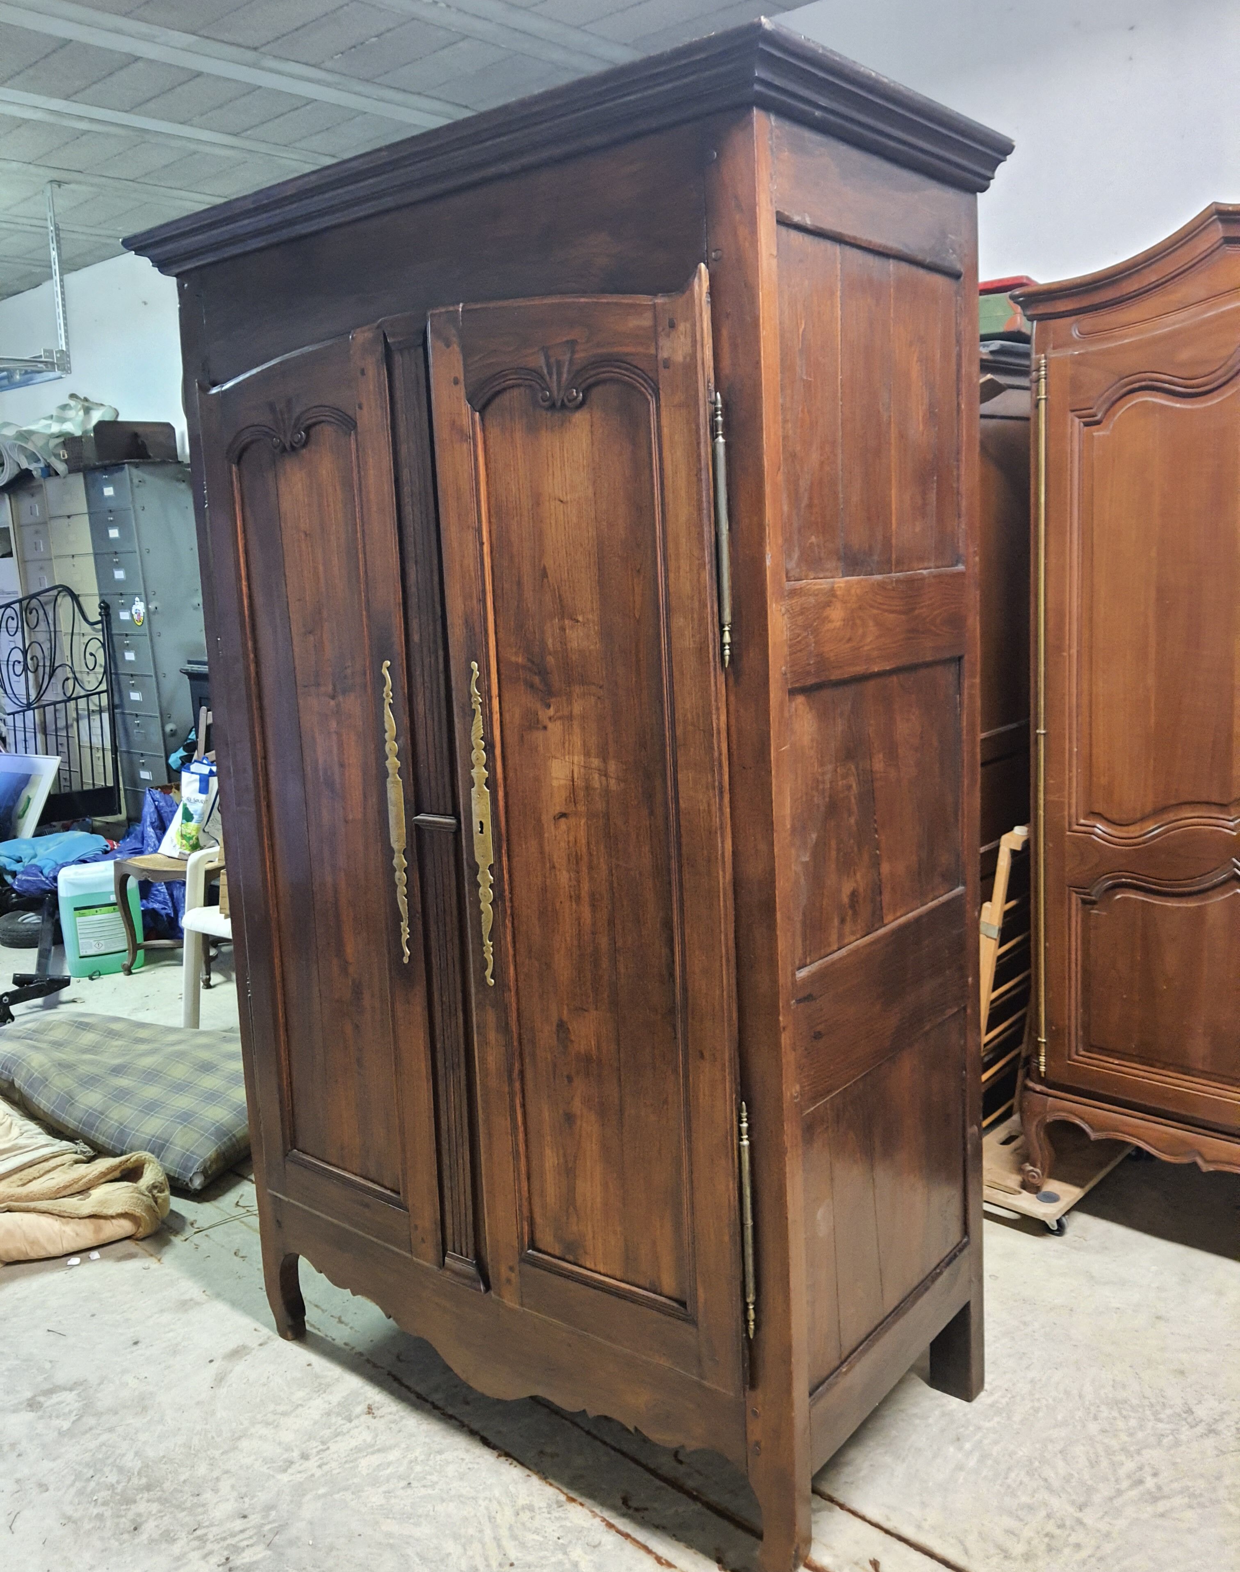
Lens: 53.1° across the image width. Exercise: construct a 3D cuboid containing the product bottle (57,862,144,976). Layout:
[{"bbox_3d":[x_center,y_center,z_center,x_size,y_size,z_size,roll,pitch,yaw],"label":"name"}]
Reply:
[{"bbox_3d":[-2.112,0.546,5.082,0.290,0.390,0.240,-6,10,-17],"label":"product bottle"}]

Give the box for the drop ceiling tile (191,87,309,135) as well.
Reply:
[{"bbox_3d":[-1.209,-2.200,4.049,0.440,0.020,0.190,5,12,39],"label":"drop ceiling tile"}]

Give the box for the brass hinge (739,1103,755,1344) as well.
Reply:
[{"bbox_3d":[0.172,0.588,1.671,0.022,0.350,0.025,5,12,39],"label":"brass hinge"}]

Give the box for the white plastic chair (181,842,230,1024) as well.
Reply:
[{"bbox_3d":[-1.105,0.447,4.143,0.560,0.800,0.550,5,12,39],"label":"white plastic chair"}]

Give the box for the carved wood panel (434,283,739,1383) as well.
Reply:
[{"bbox_3d":[-0.047,0.097,1.760,0.490,1.520,0.030,5,12,39],"label":"carved wood panel"}]

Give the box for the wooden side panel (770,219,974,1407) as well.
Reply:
[{"bbox_3d":[0.386,0.044,1.810,0.030,1.570,0.535,5,12,39],"label":"wooden side panel"}]

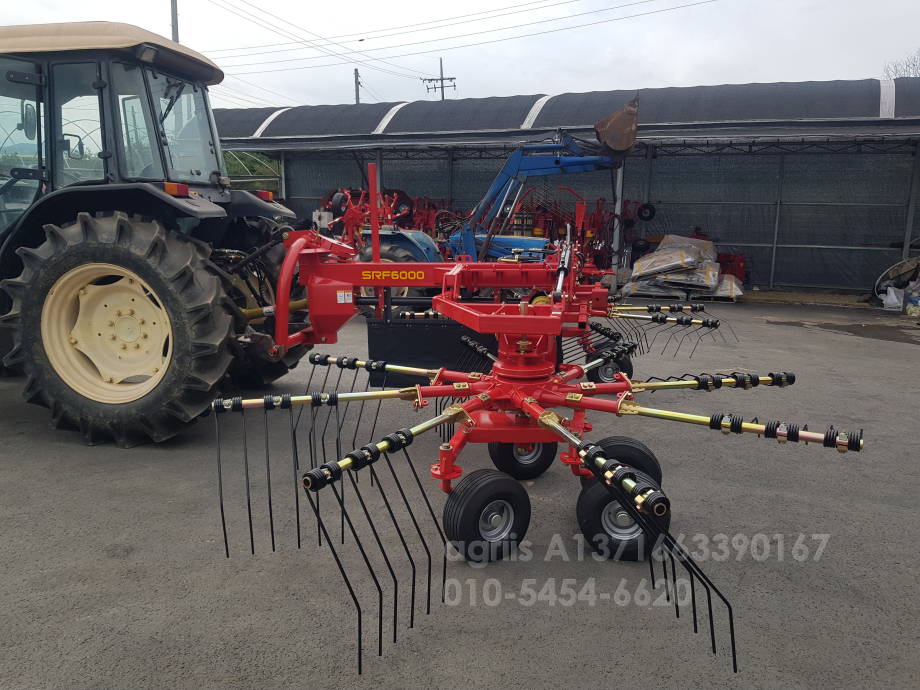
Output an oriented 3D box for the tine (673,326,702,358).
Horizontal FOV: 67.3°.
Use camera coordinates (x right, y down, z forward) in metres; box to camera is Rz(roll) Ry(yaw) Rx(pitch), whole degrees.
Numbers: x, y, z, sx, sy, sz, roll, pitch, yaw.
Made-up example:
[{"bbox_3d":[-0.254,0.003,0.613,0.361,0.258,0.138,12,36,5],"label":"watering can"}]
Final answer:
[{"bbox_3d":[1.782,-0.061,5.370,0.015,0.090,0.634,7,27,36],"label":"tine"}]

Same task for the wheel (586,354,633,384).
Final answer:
[{"bbox_3d":[1.323,0.231,6.077,0.390,0.390,0.158,3,10,17],"label":"wheel"}]

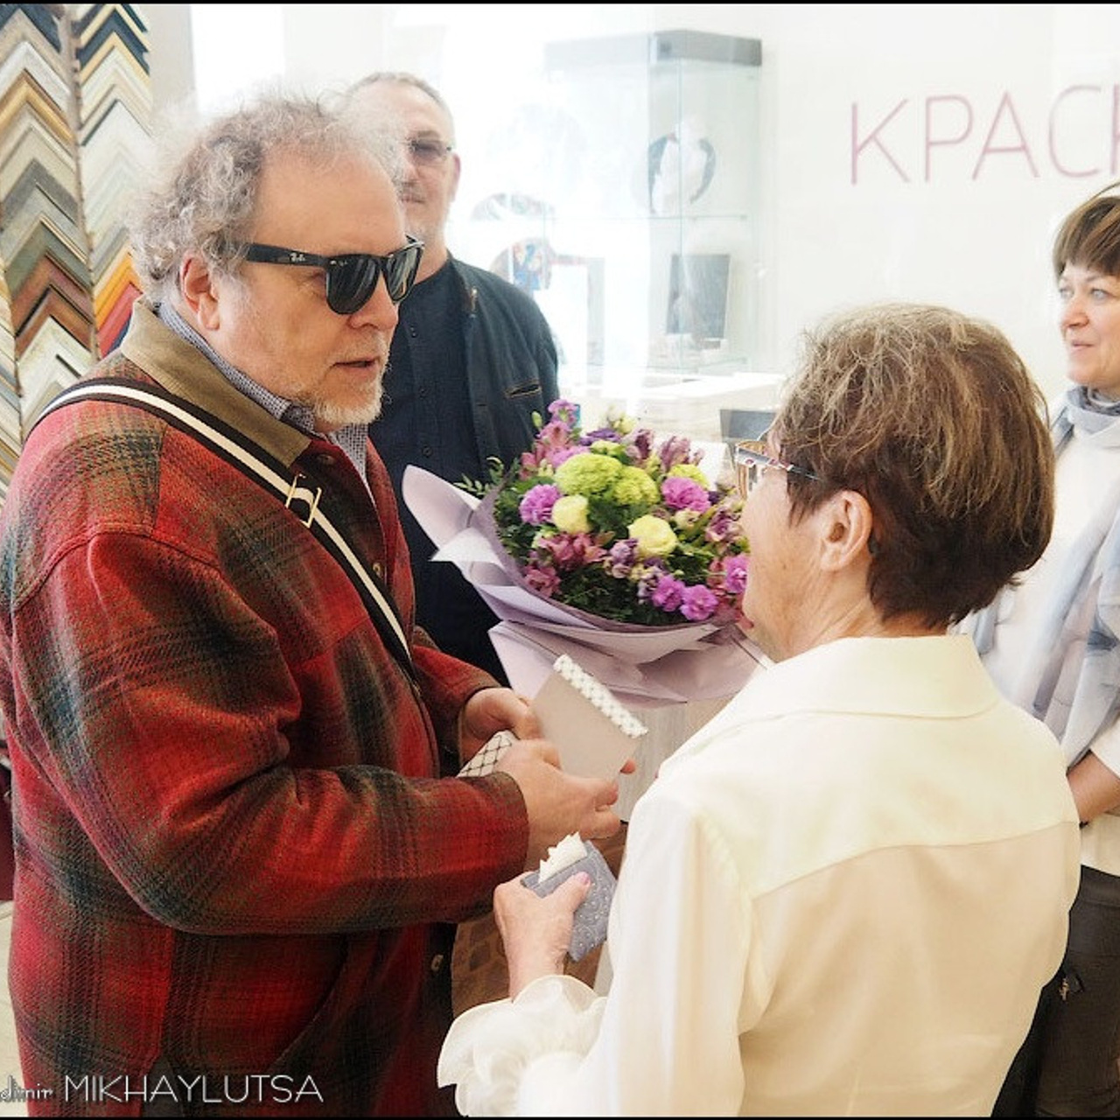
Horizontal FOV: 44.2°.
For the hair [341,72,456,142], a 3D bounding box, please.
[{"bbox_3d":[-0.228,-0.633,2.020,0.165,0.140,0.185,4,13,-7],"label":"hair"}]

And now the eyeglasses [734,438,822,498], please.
[{"bbox_3d":[0.222,-0.049,1.042,0.138,0.044,0.136,25,18,30],"label":"eyeglasses"}]

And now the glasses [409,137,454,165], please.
[{"bbox_3d":[-0.221,-0.585,1.970,0.138,0.042,0.140,4,13,-7],"label":"glasses"}]

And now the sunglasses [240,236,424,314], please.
[{"bbox_3d":[-0.221,-0.248,1.185,0.148,0.052,0.148,9,19,24],"label":"sunglasses"}]

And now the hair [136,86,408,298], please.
[{"bbox_3d":[-0.250,-0.310,1.190,0.225,0.190,0.215,9,19,24],"label":"hair"}]

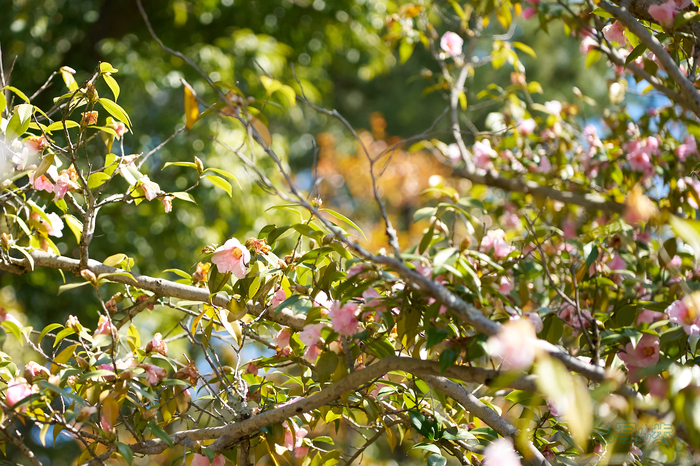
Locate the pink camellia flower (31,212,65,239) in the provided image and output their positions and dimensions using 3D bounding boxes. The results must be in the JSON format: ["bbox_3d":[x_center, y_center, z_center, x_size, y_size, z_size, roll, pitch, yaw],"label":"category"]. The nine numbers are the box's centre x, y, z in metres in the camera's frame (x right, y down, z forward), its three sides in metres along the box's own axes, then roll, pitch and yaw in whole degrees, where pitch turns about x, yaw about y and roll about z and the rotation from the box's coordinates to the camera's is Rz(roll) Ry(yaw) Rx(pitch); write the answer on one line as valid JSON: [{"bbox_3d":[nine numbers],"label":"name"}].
[{"bbox_3d":[-0.442,-0.011,2.850,0.048,0.042,0.042,5,-3,-37],"label":"pink camellia flower"}]

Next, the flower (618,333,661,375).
[{"bbox_3d":[0.429,0.184,2.880,0.062,0.066,0.045,2,-7,-17],"label":"flower"}]

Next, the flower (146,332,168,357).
[{"bbox_3d":[-0.314,0.181,3.150,0.038,0.039,0.036,-1,3,6],"label":"flower"}]

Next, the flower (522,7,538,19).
[{"bbox_3d":[0.371,-0.454,4.000,0.034,0.027,0.030,-4,10,33],"label":"flower"}]

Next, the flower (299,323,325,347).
[{"bbox_3d":[-0.063,0.167,3.200,0.040,0.041,0.037,-5,5,41],"label":"flower"}]

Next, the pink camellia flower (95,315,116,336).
[{"bbox_3d":[-0.365,0.138,2.900,0.034,0.036,0.033,-1,6,6],"label":"pink camellia flower"}]

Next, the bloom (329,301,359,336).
[{"bbox_3d":[-0.011,0.142,3.220,0.050,0.056,0.042,-3,8,24],"label":"bloom"}]

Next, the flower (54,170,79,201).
[{"bbox_3d":[-0.460,-0.077,3.150,0.036,0.038,0.042,-6,33,48],"label":"flower"}]

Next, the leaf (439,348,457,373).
[{"bbox_3d":[0.149,0.198,3.000,0.026,0.043,0.012,6,-6,1],"label":"leaf"}]

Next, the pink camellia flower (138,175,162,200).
[{"bbox_3d":[-0.361,-0.082,3.500,0.042,0.046,0.042,4,-8,-33],"label":"pink camellia flower"}]

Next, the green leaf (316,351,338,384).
[{"bbox_3d":[-0.041,0.242,3.500,0.038,0.060,0.014,1,-7,-6],"label":"green leaf"}]

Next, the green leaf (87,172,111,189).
[{"bbox_3d":[-0.375,-0.078,2.900,0.036,0.024,0.018,2,-1,-18],"label":"green leaf"}]

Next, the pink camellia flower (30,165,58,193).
[{"bbox_3d":[-0.464,-0.083,2.950,0.046,0.044,0.037,1,-7,-6],"label":"pink camellia flower"}]

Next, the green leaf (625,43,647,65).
[{"bbox_3d":[0.536,-0.334,3.650,0.023,0.064,0.014,37,-7,39],"label":"green leaf"}]

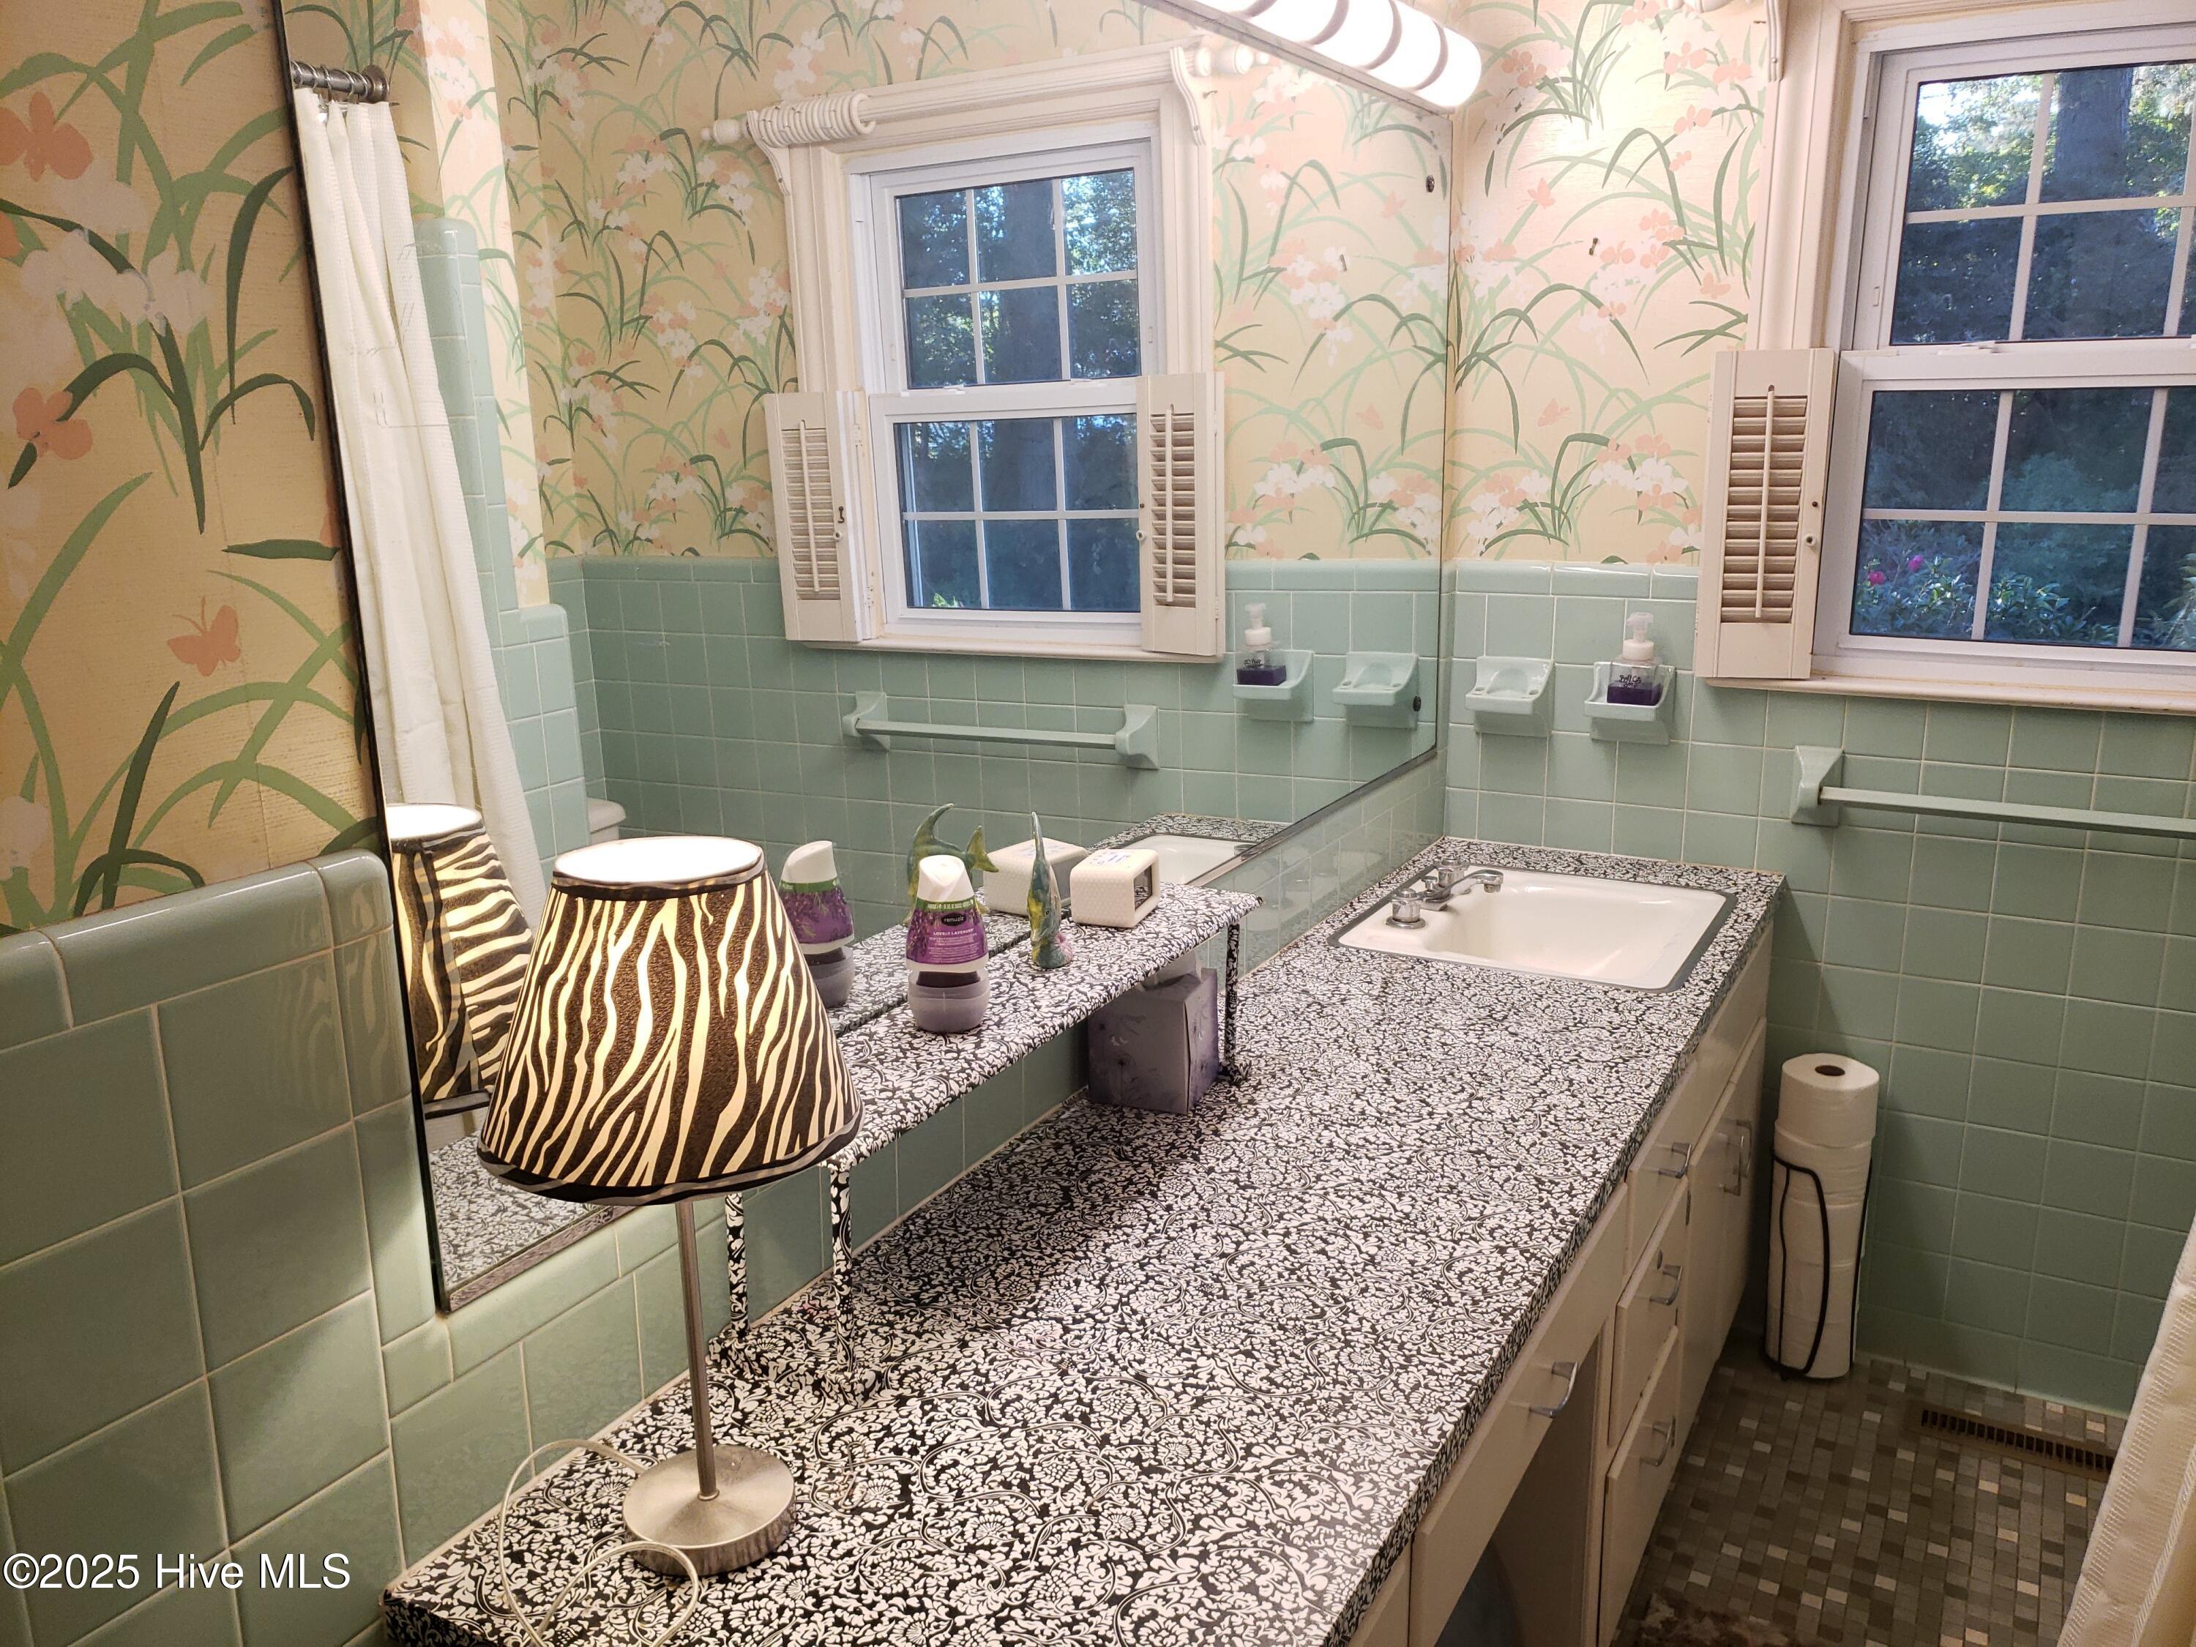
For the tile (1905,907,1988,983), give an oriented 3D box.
[{"bbox_3d":[1.282,0.183,2.495,0.109,0.109,0.010,7,15,28],"label":"tile"}]

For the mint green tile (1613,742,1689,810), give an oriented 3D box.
[{"bbox_3d":[0.889,-0.079,2.651,0.109,0.109,0.010,7,15,28],"label":"mint green tile"}]

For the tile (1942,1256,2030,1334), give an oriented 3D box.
[{"bbox_3d":[1.368,0.725,2.533,0.108,0.108,0.010,7,16,29],"label":"tile"}]

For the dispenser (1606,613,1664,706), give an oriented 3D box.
[{"bbox_3d":[0.831,-0.252,2.537,0.071,0.145,0.056,7,16,29],"label":"dispenser"}]

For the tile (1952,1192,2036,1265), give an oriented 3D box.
[{"bbox_3d":[1.363,0.619,2.503,0.108,0.108,0.010,7,15,29],"label":"tile"}]

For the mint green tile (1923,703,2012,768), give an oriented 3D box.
[{"bbox_3d":[1.262,-0.136,2.386,0.108,0.099,0.010,7,15,29],"label":"mint green tile"}]

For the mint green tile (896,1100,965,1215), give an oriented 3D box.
[{"bbox_3d":[-0.159,0.297,1.533,0.010,0.102,0.108,7,16,29],"label":"mint green tile"}]

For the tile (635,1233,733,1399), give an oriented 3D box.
[{"bbox_3d":[-0.318,0.372,1.278,0.010,0.103,0.106,7,15,29],"label":"tile"}]

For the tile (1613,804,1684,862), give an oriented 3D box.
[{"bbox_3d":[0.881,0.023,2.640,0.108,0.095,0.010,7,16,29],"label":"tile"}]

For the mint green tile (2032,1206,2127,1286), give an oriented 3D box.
[{"bbox_3d":[1.480,0.640,2.491,0.109,0.109,0.010,7,15,28],"label":"mint green tile"}]

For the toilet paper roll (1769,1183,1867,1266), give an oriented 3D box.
[{"bbox_3d":[1.130,0.618,2.575,0.112,0.103,0.112,7,15,28],"label":"toilet paper roll"}]

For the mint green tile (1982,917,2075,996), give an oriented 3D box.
[{"bbox_3d":[1.372,0.193,2.427,0.109,0.109,0.010,7,15,28],"label":"mint green tile"}]

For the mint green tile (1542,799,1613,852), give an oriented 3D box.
[{"bbox_3d":[0.792,0.009,2.725,0.109,0.090,0.010,7,15,28],"label":"mint green tile"}]

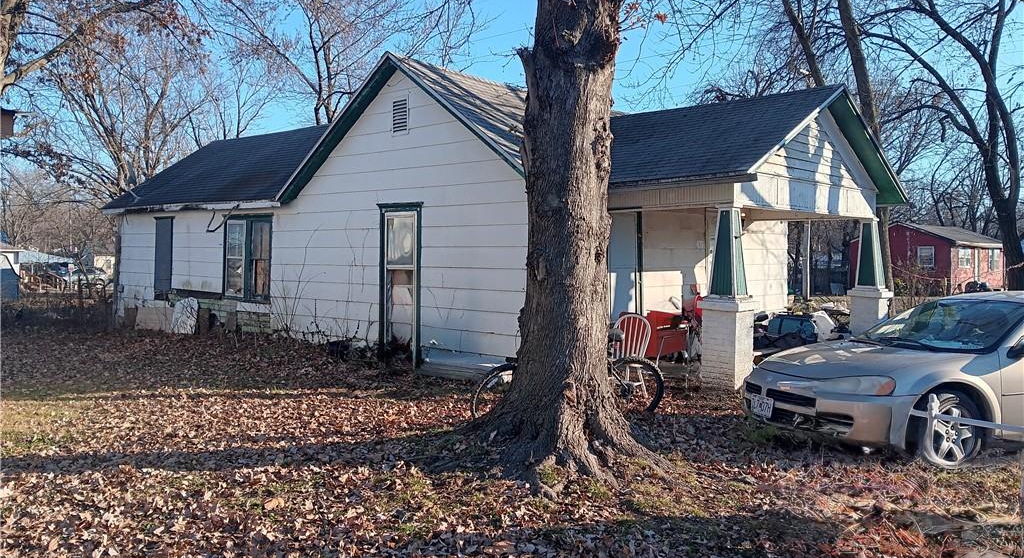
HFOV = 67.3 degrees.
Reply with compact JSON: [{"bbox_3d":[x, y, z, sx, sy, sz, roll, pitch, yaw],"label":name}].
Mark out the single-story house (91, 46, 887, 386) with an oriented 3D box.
[{"bbox_3d":[-0.786,-1.120,15.537,14.350,4.410,8.480,2,3,40],"label":"single-story house"}]

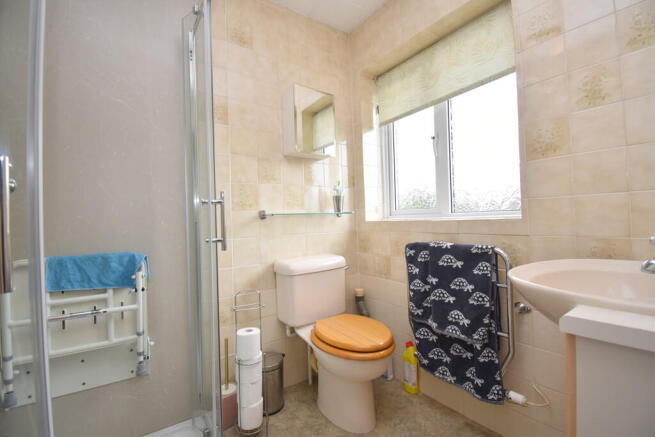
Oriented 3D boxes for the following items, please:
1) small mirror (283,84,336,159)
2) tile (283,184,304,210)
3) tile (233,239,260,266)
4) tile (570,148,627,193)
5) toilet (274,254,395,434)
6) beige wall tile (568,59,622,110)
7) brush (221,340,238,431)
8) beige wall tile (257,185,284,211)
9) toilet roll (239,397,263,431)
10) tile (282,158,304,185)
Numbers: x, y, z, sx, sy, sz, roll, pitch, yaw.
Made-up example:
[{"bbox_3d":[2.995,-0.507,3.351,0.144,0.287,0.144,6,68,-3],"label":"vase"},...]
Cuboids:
[{"bbox_3d":[-0.107,-0.569,1.664,0.288,0.389,0.130,-2,0,-35],"label":"small mirror"},{"bbox_3d":[-0.206,-0.124,1.670,0.148,0.148,0.010,-1,-1,-37],"label":"tile"},{"bbox_3d":[-0.439,0.181,1.485,0.148,0.148,0.010,-1,-1,-37],"label":"tile"},{"bbox_3d":[0.942,-0.161,0.951,0.010,0.148,0.145,-1,-1,-37],"label":"tile"},{"bbox_3d":[0.057,0.625,1.458,0.430,0.780,0.675,-1,-1,-37],"label":"toilet"},{"bbox_3d":[0.937,-0.464,0.959,0.010,0.152,0.152,-2,0,-35],"label":"beige wall tile"},{"bbox_3d":[-0.504,0.816,1.367,0.100,0.430,0.100,-1,-1,-37],"label":"brush"},{"bbox_3d":[-0.326,-0.121,1.579,0.148,0.148,0.010,-1,-1,-37],"label":"beige wall tile"},{"bbox_3d":[-0.368,0.923,1.313,0.110,0.109,0.110,-2,0,0],"label":"toilet roll"},{"bbox_3d":[-0.214,-0.282,1.710,0.150,0.150,0.008,-1,-1,-37],"label":"tile"}]

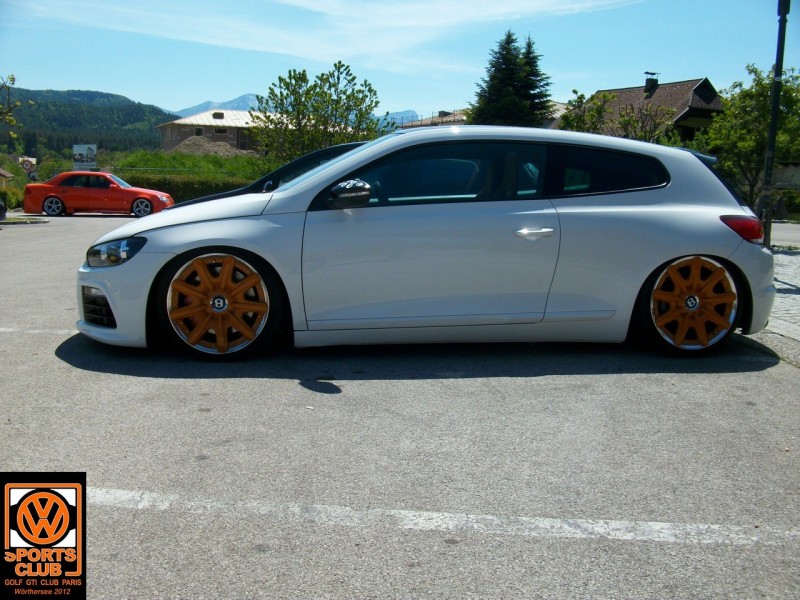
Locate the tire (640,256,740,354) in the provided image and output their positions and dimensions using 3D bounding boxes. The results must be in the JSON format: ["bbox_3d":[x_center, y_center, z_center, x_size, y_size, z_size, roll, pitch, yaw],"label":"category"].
[{"bbox_3d":[1.616,-0.003,4.458,0.640,0.630,0.225,0,8,-7],"label":"tire"}]

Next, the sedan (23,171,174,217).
[{"bbox_3d":[-9.158,-3.311,24.436,4.460,1.370,1.730,1,8,-1],"label":"sedan"}]

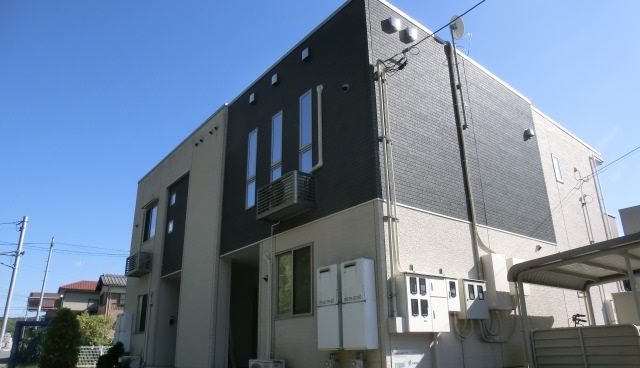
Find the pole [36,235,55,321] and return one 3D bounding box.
[{"bbox_3d":[-12.942,5.483,20.577,0.180,6.175,0.180,15,-25,-37],"label":"pole"}]

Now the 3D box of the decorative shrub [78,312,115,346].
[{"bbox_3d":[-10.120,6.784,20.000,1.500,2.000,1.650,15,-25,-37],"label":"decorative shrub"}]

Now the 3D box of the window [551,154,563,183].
[{"bbox_3d":[6.046,-0.375,11.293,0.370,0.740,0.100,14,-25,-36],"label":"window"}]

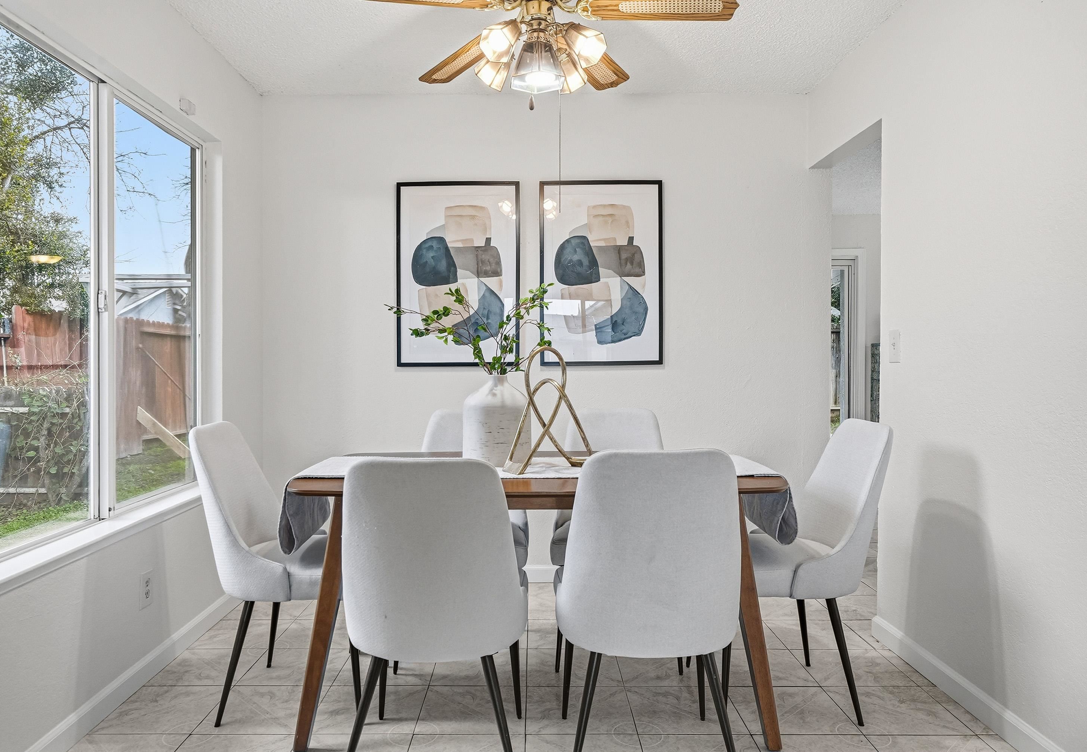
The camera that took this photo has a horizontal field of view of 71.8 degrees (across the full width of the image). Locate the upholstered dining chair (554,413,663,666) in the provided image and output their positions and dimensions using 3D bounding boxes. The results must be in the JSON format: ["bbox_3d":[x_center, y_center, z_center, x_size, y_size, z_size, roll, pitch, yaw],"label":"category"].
[{"bbox_3d":[0.282,0.589,2.886,0.495,0.900,0.600,0,1,4],"label":"upholstered dining chair"}]

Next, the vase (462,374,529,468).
[{"bbox_3d":[-0.164,0.148,2.624,0.240,0.315,0.240,0,1,-1],"label":"vase"}]

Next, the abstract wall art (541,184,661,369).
[{"bbox_3d":[0.285,-0.506,3.704,0.609,0.915,0.025,0,1,-1],"label":"abstract wall art"}]

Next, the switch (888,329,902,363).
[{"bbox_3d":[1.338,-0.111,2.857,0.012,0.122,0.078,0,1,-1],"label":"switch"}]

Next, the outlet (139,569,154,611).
[{"bbox_3d":[-1.373,0.738,2.597,0.010,0.120,0.078,0,1,-1],"label":"outlet"}]

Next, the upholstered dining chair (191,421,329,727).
[{"bbox_3d":[-0.812,0.598,2.483,0.600,0.900,0.495,0,1,-1],"label":"upholstered dining chair"}]

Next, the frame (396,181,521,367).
[{"bbox_3d":[-0.420,-0.502,3.704,0.609,0.915,0.025,0,1,-1],"label":"frame"}]

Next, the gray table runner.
[{"bbox_3d":[-0.021,0.424,2.569,1.600,0.245,0.490,0,1,-1],"label":"gray table runner"}]

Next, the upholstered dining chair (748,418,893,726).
[{"bbox_3d":[0.784,0.598,2.483,0.600,0.900,0.495,0,1,-1],"label":"upholstered dining chair"}]

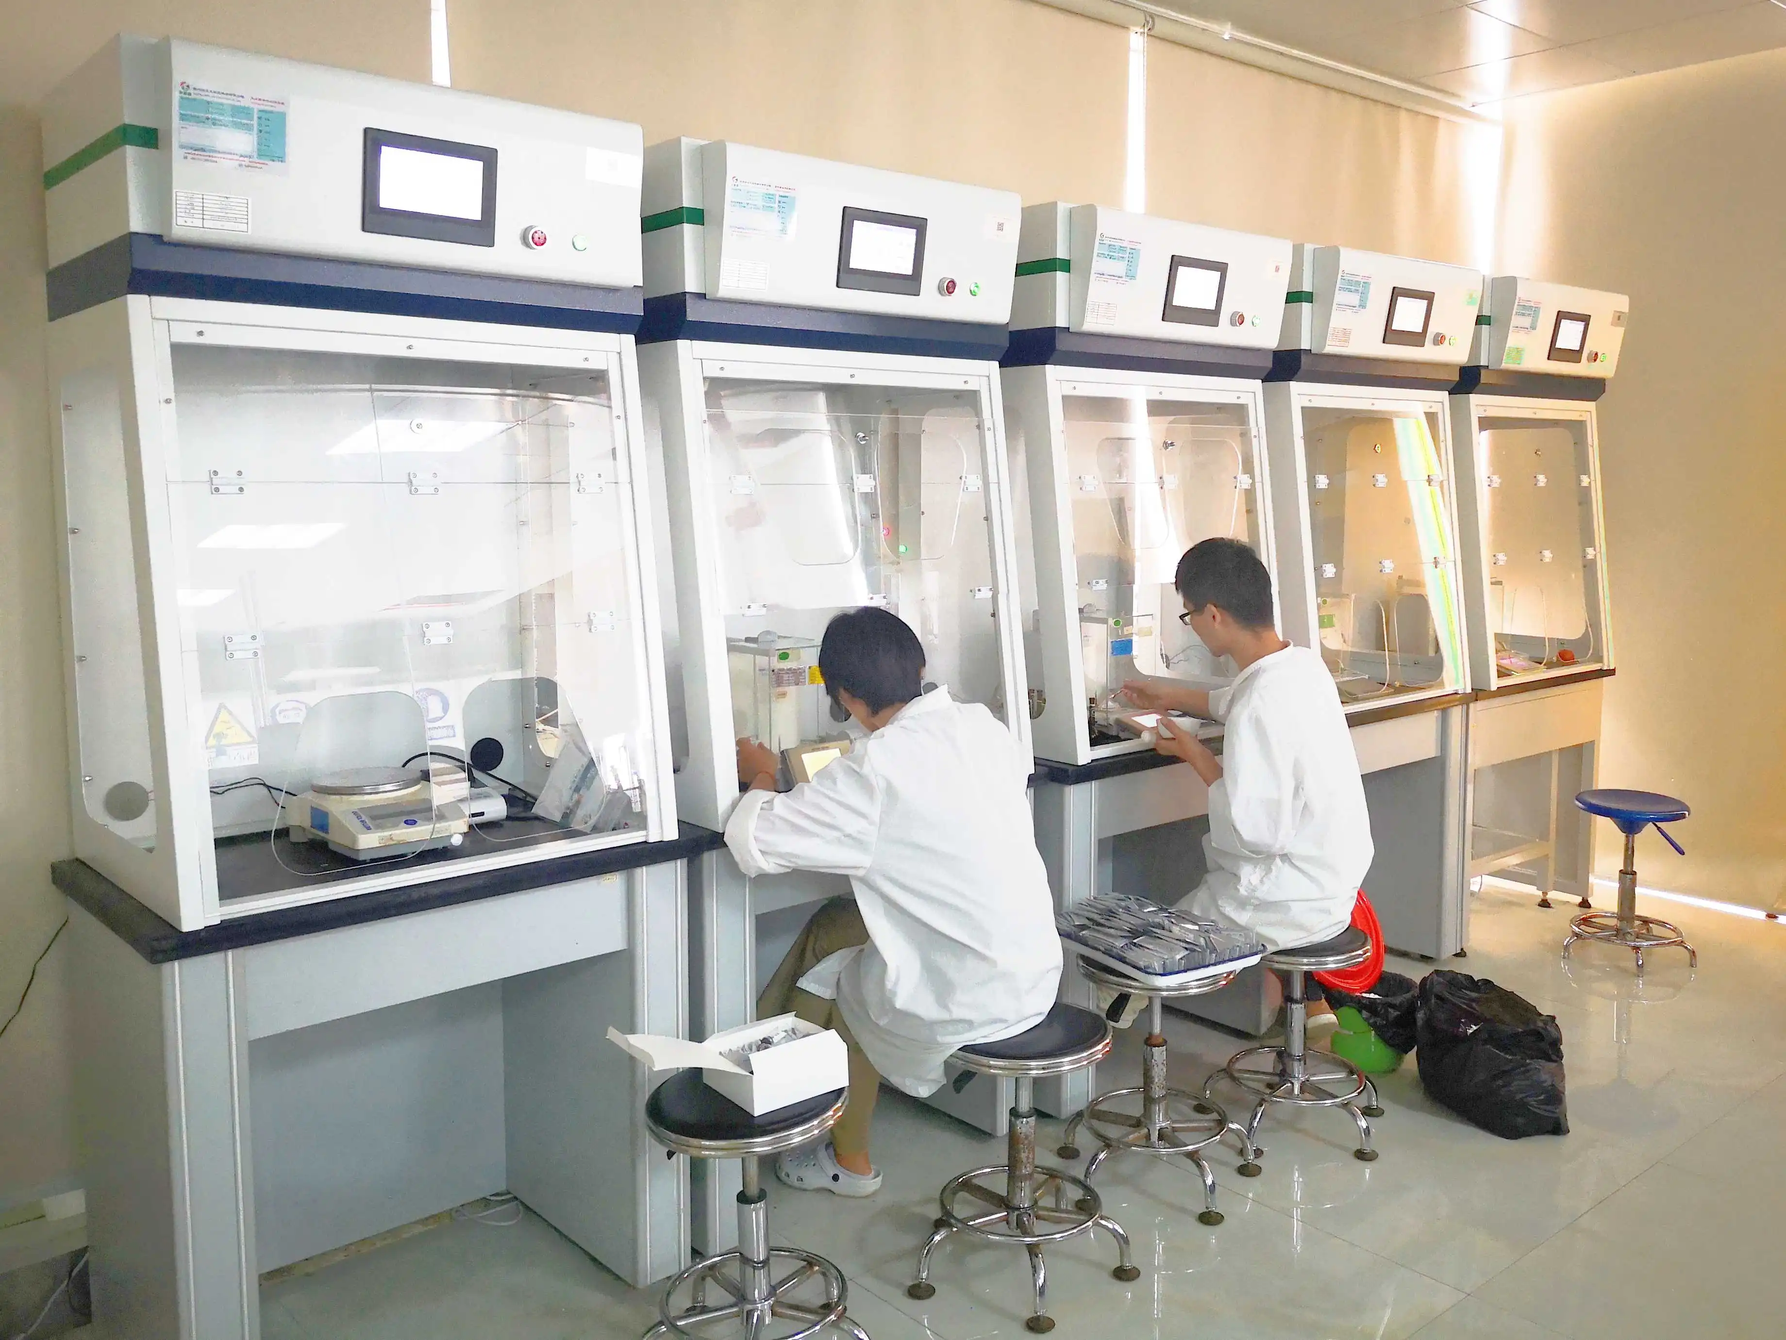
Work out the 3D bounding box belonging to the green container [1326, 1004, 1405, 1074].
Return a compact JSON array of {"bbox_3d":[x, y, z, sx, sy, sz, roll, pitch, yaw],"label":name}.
[{"bbox_3d":[1.194,0.884,3.483,0.220,0.215,0.220,-7,10,-42],"label":"green container"}]

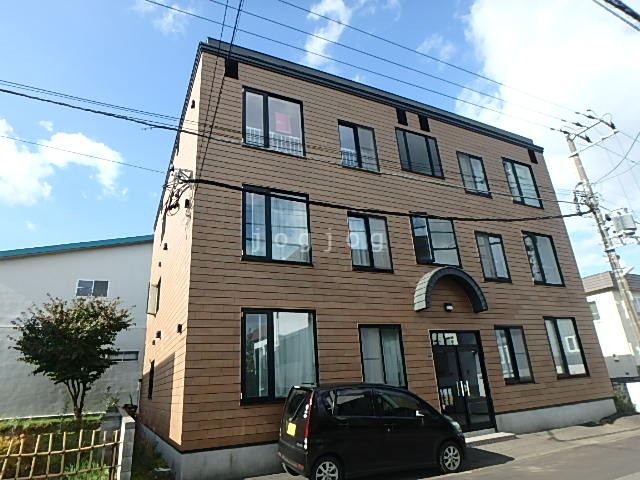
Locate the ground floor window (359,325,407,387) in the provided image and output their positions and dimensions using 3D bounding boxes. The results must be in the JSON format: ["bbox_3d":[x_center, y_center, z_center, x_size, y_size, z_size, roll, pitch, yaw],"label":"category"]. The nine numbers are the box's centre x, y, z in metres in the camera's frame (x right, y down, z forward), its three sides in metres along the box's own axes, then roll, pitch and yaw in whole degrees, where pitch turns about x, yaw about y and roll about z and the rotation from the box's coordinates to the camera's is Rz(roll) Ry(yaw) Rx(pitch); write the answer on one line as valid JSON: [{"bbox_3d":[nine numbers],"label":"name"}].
[{"bbox_3d":[1.518,2.827,9.257,1.219,1.572,0.110,6,-22,-25],"label":"ground floor window"}]

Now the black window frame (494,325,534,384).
[{"bbox_3d":[5.593,3.296,11.154,1.206,1.598,0.110,6,-22,-25],"label":"black window frame"}]

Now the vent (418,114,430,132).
[{"bbox_3d":[3.470,-3.838,12.812,0.379,0.557,0.100,6,-22,-25],"label":"vent"}]

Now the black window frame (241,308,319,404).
[{"bbox_3d":[-0.812,2.420,8.227,1.732,1.888,0.110,6,-22,-25],"label":"black window frame"}]

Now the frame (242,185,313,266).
[{"bbox_3d":[-0.990,-0.336,9.074,1.698,1.862,0.100,7,-23,-26],"label":"frame"}]

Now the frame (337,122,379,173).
[{"bbox_3d":[1.128,-2.677,11.206,1.234,1.552,0.110,6,-22,-25],"label":"frame"}]

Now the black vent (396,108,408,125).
[{"bbox_3d":[2.634,-3.929,12.436,0.375,0.555,0.100,7,-23,-26],"label":"black vent"}]

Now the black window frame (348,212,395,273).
[{"bbox_3d":[1.317,0.069,10.130,1.247,1.584,0.100,7,-23,-26],"label":"black window frame"}]

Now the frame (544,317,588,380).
[{"bbox_3d":[7.771,3.376,12.234,1.606,1.840,0.110,6,-22,-25],"label":"frame"}]

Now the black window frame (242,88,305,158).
[{"bbox_3d":[-1.188,-3.079,10.181,1.711,1.807,0.110,6,-22,-25],"label":"black window frame"}]

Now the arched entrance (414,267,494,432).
[{"bbox_3d":[3.587,2.791,10.119,2.238,4.186,0.480,6,-22,-25],"label":"arched entrance"}]

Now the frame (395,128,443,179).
[{"bbox_3d":[3.157,-2.729,12.261,1.652,1.508,0.110,6,-22,-25],"label":"frame"}]

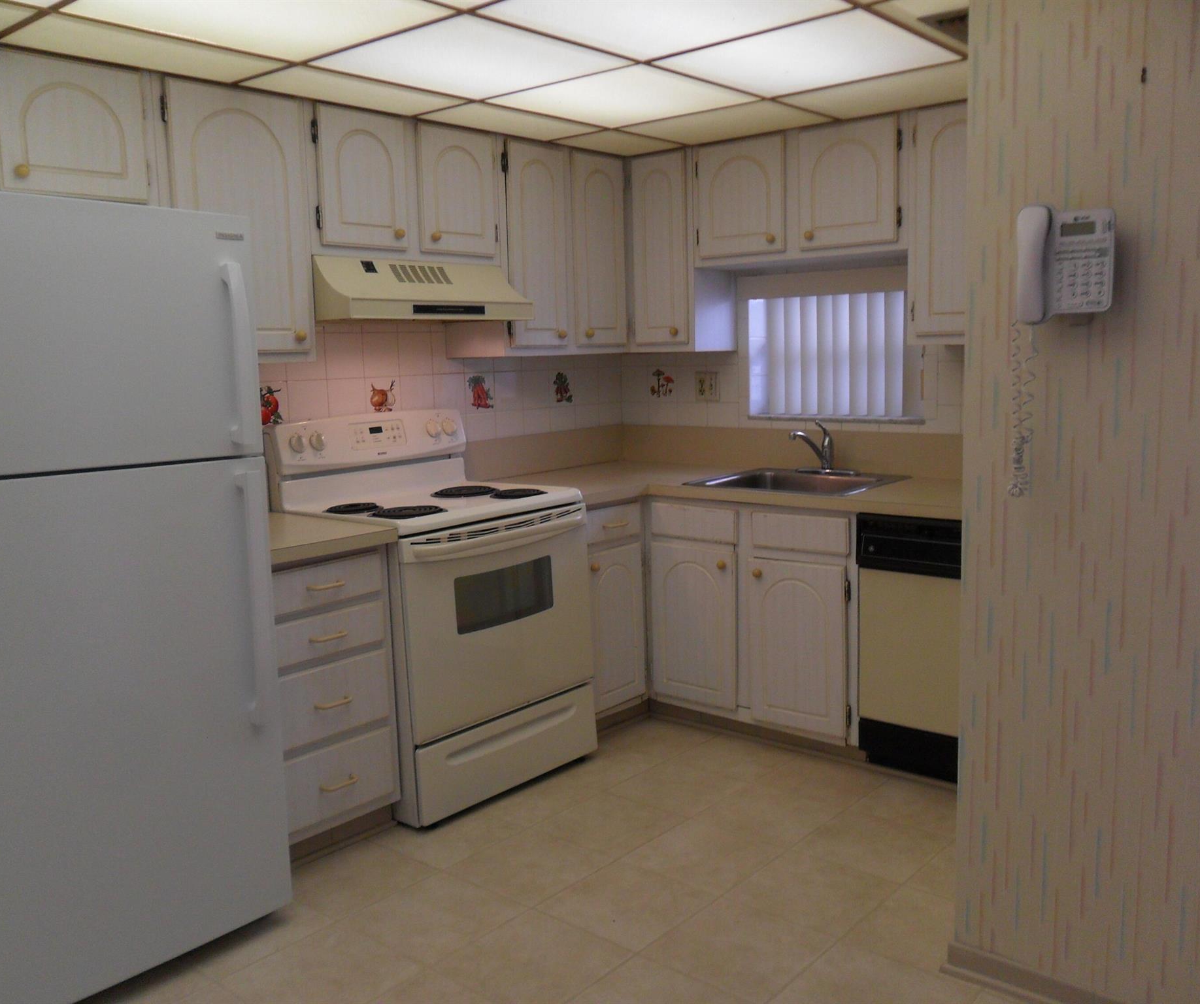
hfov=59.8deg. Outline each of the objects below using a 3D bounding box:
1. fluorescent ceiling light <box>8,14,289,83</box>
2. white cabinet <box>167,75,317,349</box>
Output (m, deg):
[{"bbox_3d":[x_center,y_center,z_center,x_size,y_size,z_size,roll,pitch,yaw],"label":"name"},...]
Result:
[{"bbox_3d":[-1.046,-1.056,2.444,0.282,0.030,0.588,5,11,40],"label":"fluorescent ceiling light"},{"bbox_3d":[-1.061,-0.755,2.891,0.295,0.720,0.420,5,11,40],"label":"white cabinet"}]

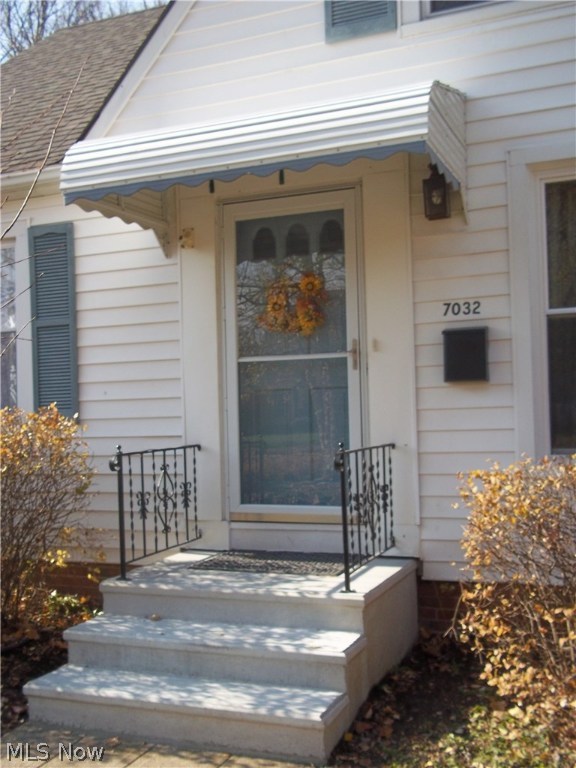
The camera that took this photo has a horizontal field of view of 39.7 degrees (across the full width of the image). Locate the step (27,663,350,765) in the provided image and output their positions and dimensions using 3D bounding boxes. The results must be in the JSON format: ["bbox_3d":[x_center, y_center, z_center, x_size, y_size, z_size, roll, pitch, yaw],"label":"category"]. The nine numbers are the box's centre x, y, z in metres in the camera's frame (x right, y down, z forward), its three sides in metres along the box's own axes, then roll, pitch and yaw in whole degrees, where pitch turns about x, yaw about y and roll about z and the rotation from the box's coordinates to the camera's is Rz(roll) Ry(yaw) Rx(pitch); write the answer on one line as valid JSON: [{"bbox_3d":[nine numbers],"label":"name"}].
[{"bbox_3d":[-0.474,1.439,3.531,1.450,0.178,0.330,-2,-2,21],"label":"step"}]

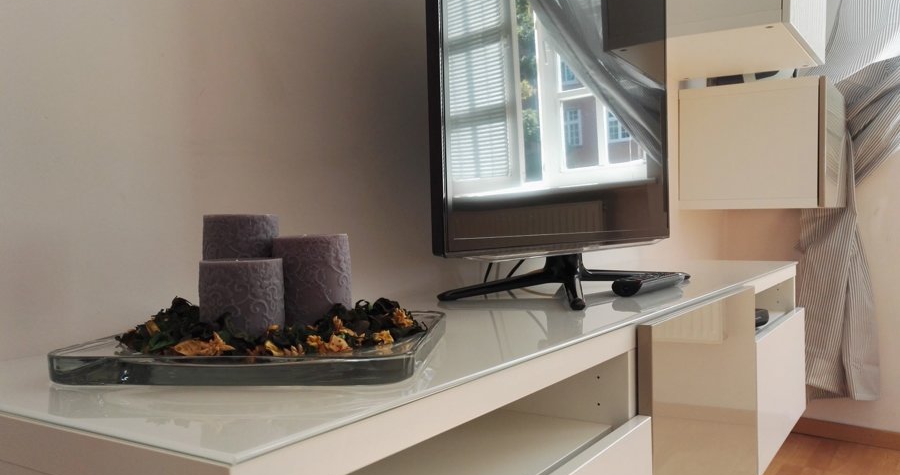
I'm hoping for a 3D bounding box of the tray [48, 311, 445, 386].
[{"bbox_3d":[-0.166,0.098,0.620,0.286,0.023,0.242,0,2,3],"label":"tray"}]

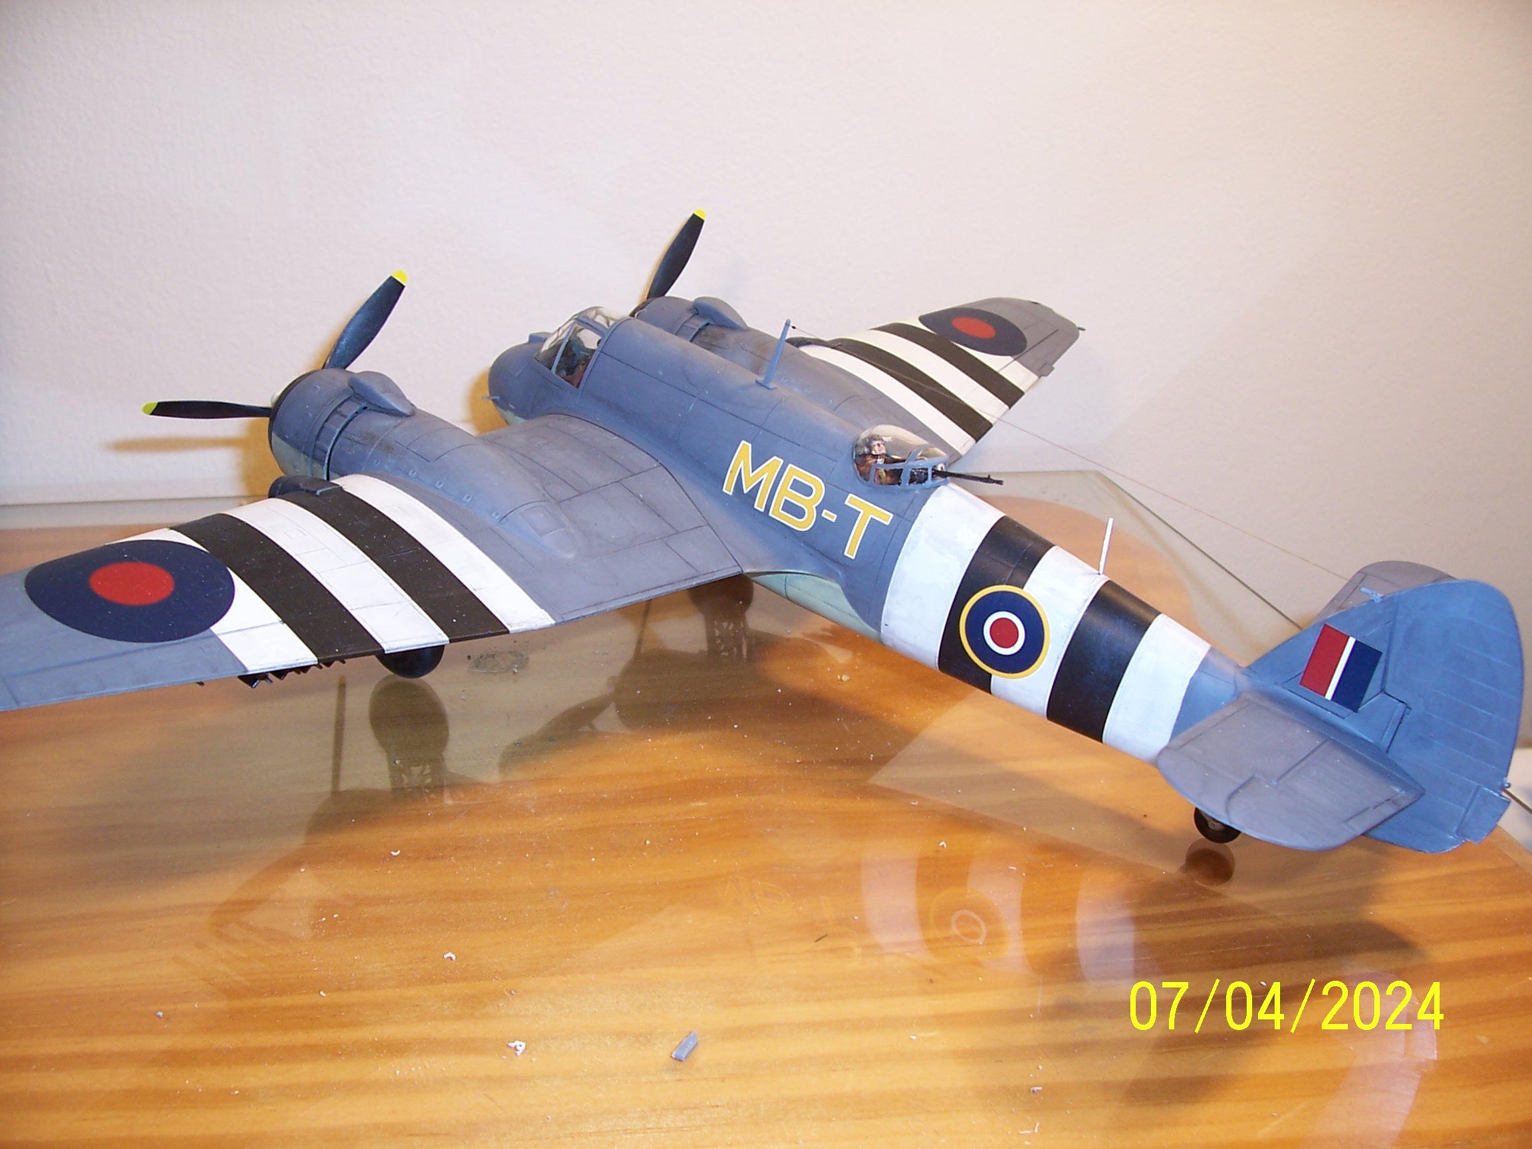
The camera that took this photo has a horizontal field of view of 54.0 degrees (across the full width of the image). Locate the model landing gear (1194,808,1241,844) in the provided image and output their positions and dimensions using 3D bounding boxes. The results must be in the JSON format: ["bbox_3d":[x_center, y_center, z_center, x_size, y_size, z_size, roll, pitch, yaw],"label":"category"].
[{"bbox_3d":[0.091,0.049,0.303,0.011,0.012,0.005,28,32,28],"label":"model landing gear"}]

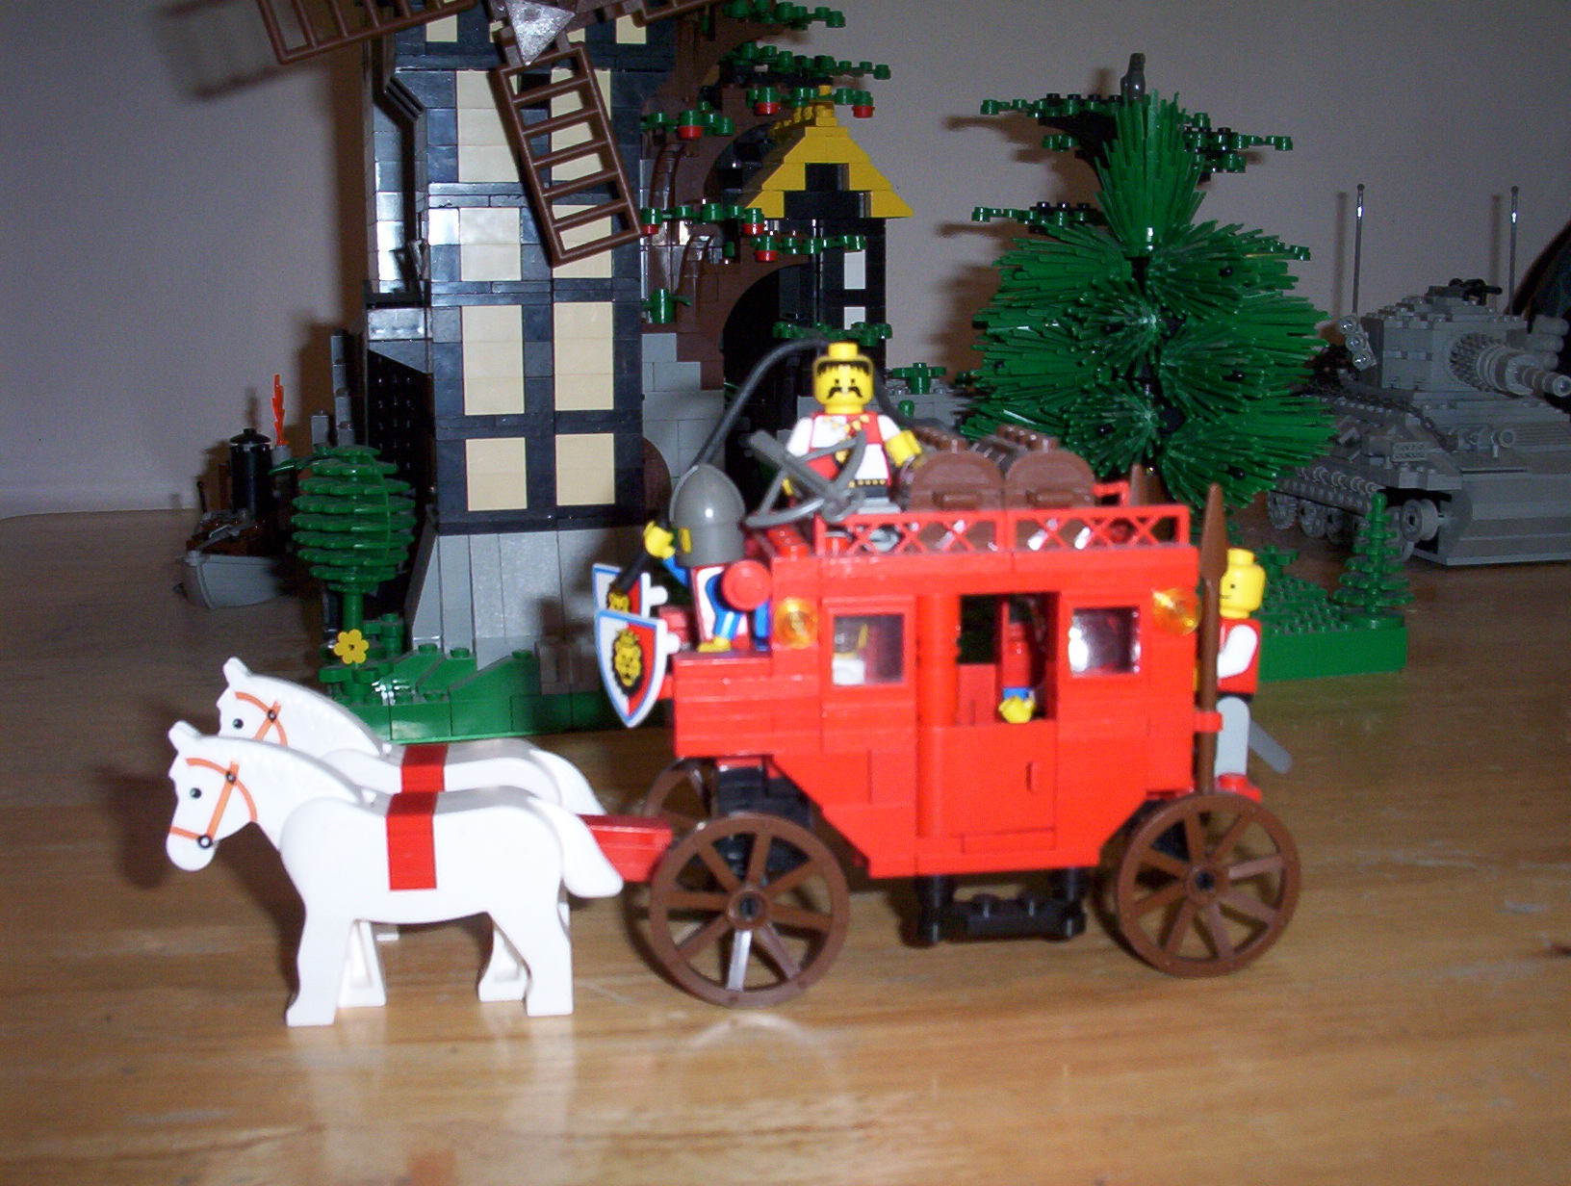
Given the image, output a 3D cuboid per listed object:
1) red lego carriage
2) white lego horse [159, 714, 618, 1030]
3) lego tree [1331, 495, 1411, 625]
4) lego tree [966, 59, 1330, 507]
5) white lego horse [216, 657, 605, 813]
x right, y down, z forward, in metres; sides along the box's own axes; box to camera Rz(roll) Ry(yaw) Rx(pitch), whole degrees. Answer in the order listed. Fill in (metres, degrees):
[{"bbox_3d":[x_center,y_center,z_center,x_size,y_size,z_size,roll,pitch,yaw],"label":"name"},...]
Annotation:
[{"bbox_3d":[0.024,0.017,0.318,0.117,0.092,0.062,-2,9,-8],"label":"red lego carriage"},{"bbox_3d":[-0.063,0.044,0.289,0.073,0.049,0.016,-1,9,-6],"label":"white lego horse"},{"bbox_3d":[0.184,-0.011,0.554,0.025,0.042,0.025,-3,9,-17],"label":"lego tree"},{"bbox_3d":[0.114,-0.084,0.555,0.114,0.158,0.110,-3,9,-17],"label":"lego tree"},{"bbox_3d":[-0.066,0.037,0.320,0.074,0.052,0.016,-1,9,-6],"label":"white lego horse"}]

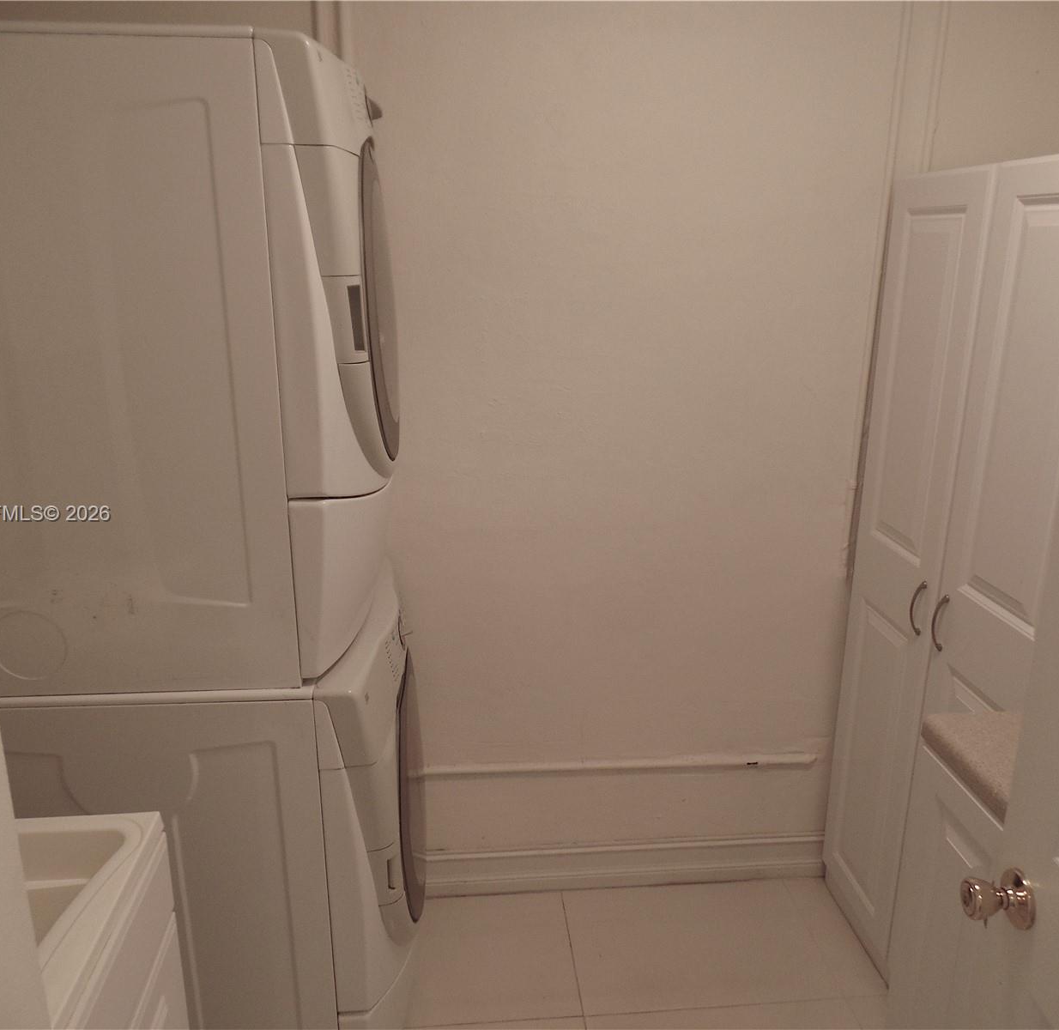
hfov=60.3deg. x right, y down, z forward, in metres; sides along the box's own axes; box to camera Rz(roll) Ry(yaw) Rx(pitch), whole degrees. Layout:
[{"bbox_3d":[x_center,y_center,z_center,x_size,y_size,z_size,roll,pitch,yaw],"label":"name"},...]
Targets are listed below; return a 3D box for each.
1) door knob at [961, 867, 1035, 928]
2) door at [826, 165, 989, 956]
[{"bbox_3d":[0.518,0.430,1.022,0.062,0.065,0.065,0,16,0],"label":"door knob"},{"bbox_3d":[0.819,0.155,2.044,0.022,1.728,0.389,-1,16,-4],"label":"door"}]

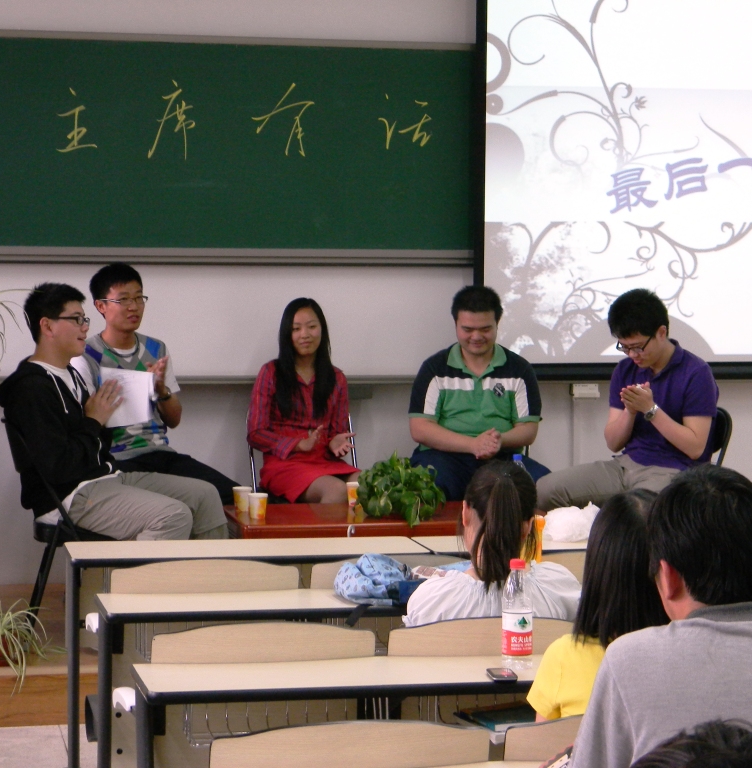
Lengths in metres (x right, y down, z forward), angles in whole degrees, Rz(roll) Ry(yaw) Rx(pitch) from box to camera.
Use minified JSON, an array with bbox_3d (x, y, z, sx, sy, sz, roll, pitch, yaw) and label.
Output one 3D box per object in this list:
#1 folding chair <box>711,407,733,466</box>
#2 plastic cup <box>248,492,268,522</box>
[{"bbox_3d":[1.165,0.502,8.300,0.480,0.800,0.450,-2,5,-37],"label":"folding chair"},{"bbox_3d":[-0.436,0.455,7.350,0.074,0.089,0.074,0,3,0],"label":"plastic cup"}]

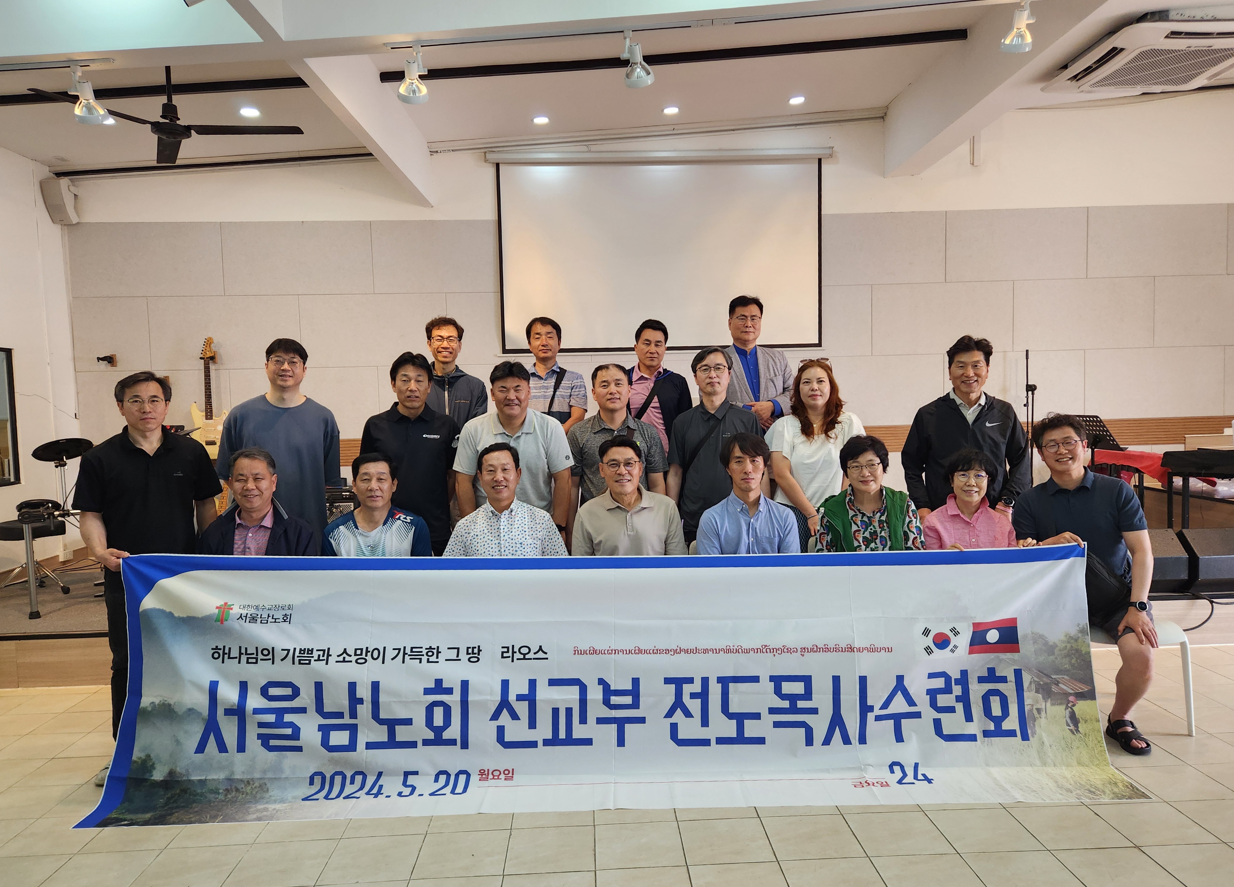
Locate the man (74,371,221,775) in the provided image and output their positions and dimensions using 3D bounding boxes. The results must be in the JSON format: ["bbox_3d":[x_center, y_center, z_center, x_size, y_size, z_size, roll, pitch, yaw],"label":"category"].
[{"bbox_3d":[-1.933,0.531,3.422,0.530,1.657,0.360,-3,3,-19],"label":"man"}]

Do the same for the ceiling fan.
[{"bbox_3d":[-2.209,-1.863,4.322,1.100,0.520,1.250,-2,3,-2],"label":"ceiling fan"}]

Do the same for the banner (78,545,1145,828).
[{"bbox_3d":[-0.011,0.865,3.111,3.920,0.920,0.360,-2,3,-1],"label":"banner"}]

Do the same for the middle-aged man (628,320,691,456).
[{"bbox_3d":[0.230,0.095,4.876,0.500,1.664,0.320,-1,3,4],"label":"middle-aged man"}]

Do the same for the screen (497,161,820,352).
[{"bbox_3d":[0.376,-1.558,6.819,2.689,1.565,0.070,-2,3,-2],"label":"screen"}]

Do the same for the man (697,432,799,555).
[{"bbox_3d":[0.593,0.621,3.544,0.500,1.320,0.720,-1,3,3],"label":"man"}]

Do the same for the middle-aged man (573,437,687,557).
[{"bbox_3d":[0.064,0.641,3.524,0.550,1.325,0.680,-2,3,-1],"label":"middle-aged man"}]

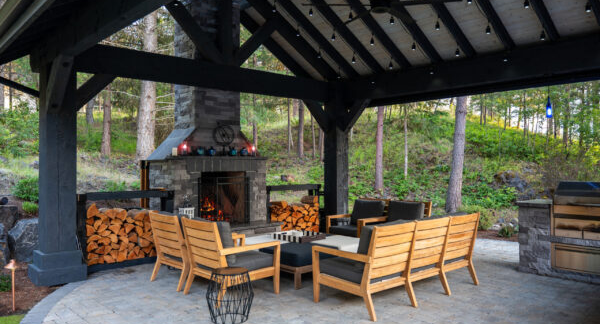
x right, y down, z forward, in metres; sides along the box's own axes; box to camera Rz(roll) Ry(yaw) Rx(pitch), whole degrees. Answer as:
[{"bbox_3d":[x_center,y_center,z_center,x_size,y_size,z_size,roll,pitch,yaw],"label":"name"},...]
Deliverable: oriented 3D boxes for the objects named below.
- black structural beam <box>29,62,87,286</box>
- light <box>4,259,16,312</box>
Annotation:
[{"bbox_3d":[-3.052,0.154,5.728,0.530,2.680,0.530,1,-1,-40],"label":"black structural beam"},{"bbox_3d":[-2.813,1.211,4.425,0.160,0.515,0.160,1,-1,-40],"label":"light"}]

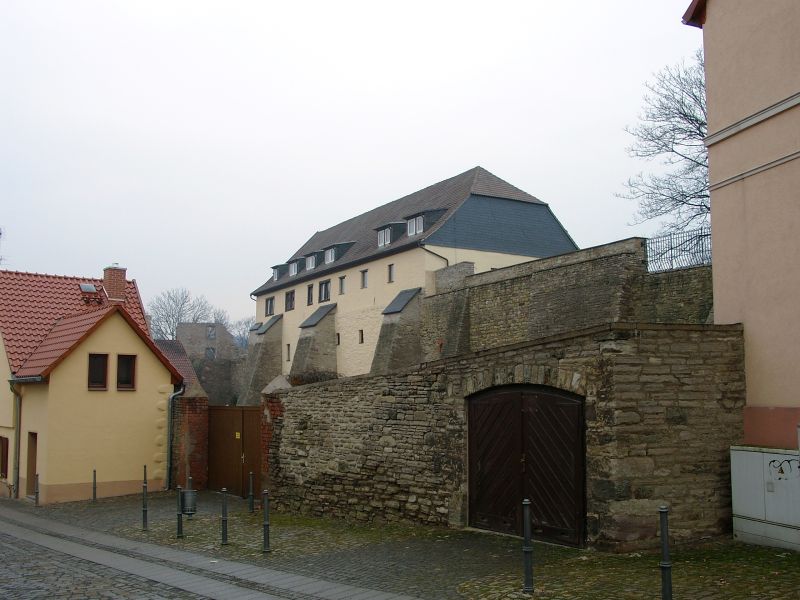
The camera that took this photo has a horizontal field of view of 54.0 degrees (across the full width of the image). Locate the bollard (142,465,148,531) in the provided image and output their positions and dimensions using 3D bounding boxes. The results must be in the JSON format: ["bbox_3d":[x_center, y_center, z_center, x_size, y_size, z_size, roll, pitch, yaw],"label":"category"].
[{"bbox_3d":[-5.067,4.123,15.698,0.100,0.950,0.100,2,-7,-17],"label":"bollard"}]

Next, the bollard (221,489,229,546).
[{"bbox_3d":[-2.870,3.562,12.936,0.100,0.900,0.100,1,-6,-12],"label":"bollard"}]

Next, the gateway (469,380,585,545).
[{"bbox_3d":[1.895,2.432,11.700,0.300,2.333,3.115,3,-7,-24],"label":"gateway"}]

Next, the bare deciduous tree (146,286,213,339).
[{"bbox_3d":[-19.198,5.000,67.863,6.200,12.081,6.200,2,-7,-16],"label":"bare deciduous tree"}]

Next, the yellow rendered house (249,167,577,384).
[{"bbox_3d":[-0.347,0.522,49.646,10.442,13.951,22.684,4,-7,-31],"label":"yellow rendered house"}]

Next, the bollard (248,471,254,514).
[{"bbox_3d":[-3.365,4.391,17.917,0.100,0.900,0.100,1,-6,-10],"label":"bollard"}]

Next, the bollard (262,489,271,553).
[{"bbox_3d":[-1.987,3.317,11.787,0.100,0.900,0.100,1,-6,-9],"label":"bollard"}]

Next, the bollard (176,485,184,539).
[{"bbox_3d":[-3.940,3.811,14.140,0.100,0.900,0.100,2,-7,-15],"label":"bollard"}]

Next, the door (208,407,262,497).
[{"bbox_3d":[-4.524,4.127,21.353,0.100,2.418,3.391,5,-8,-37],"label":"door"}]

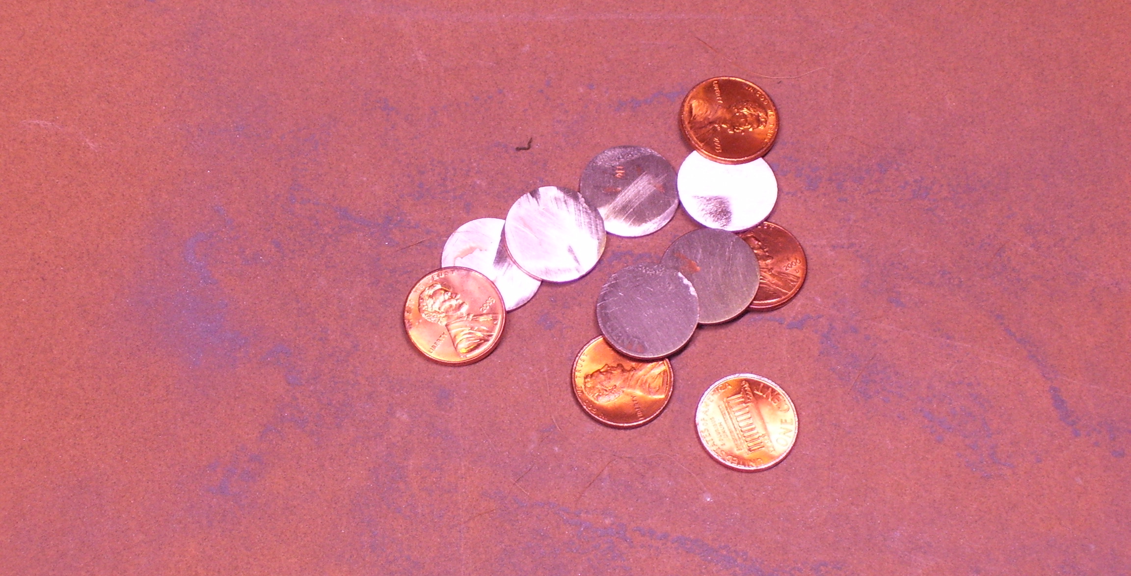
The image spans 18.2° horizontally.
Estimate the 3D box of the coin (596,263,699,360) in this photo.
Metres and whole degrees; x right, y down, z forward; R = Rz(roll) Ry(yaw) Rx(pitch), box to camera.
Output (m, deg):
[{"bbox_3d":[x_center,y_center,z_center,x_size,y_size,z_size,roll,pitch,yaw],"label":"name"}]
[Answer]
[{"bbox_3d":[0.015,0.004,0.661,0.019,0.001,0.019,0,69,-1],"label":"coin"}]

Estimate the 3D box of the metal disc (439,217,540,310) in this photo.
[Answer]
[{"bbox_3d":[-0.014,-0.004,0.664,0.019,0.001,0.019,0,68,-6],"label":"metal disc"}]

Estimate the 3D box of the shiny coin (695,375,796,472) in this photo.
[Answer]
[{"bbox_3d":[0.034,0.025,0.657,0.019,0.002,0.019,0,68,-6],"label":"shiny coin"}]

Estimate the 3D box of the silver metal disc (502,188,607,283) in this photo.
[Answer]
[{"bbox_3d":[-0.002,-0.010,0.666,0.019,0.001,0.019,0,71,-7],"label":"silver metal disc"}]

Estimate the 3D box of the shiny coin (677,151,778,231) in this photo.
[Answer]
[{"bbox_3d":[0.031,-0.019,0.674,0.019,0.001,0.019,0,64,-4],"label":"shiny coin"}]

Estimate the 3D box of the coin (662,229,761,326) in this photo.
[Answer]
[{"bbox_3d":[0.027,-0.002,0.666,0.019,0.001,0.019,0,70,1],"label":"coin"}]

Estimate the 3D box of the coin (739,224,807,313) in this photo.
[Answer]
[{"bbox_3d":[0.036,-0.004,0.668,0.019,0.002,0.019,0,64,-5],"label":"coin"}]

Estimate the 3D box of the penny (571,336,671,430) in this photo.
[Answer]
[{"bbox_3d":[0.011,0.017,0.658,0.019,0.002,0.019,0,68,-6],"label":"penny"}]

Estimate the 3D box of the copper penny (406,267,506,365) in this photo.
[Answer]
[{"bbox_3d":[-0.021,0.005,0.658,0.019,0.002,0.019,0,69,0],"label":"copper penny"}]

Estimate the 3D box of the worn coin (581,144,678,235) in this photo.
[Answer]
[{"bbox_3d":[0.012,-0.018,0.673,0.019,0.001,0.019,0,68,-6],"label":"worn coin"}]

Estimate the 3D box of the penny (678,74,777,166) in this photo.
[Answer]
[{"bbox_3d":[0.032,-0.032,0.679,0.019,0.002,0.019,0,63,-5],"label":"penny"}]

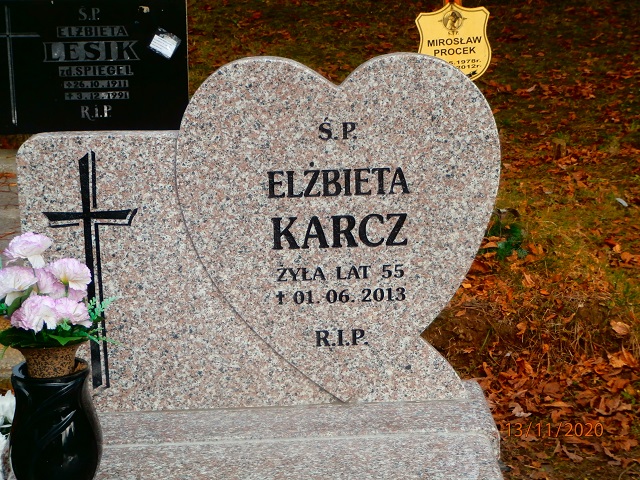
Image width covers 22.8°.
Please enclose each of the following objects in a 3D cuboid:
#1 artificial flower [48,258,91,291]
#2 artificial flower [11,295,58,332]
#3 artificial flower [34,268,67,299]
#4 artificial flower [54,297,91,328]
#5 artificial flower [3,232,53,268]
[{"bbox_3d":[-0.378,0.052,2.400,0.064,0.050,0.062,-1,14,-24],"label":"artificial flower"},{"bbox_3d":[-0.424,0.109,2.360,0.071,0.056,0.062,-4,24,9],"label":"artificial flower"},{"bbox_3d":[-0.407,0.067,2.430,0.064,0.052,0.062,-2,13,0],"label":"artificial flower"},{"bbox_3d":[-0.370,0.108,2.370,0.060,0.050,0.060,-5,23,-24],"label":"artificial flower"},{"bbox_3d":[-0.442,0.016,2.400,0.074,0.052,0.068,-11,13,11],"label":"artificial flower"}]

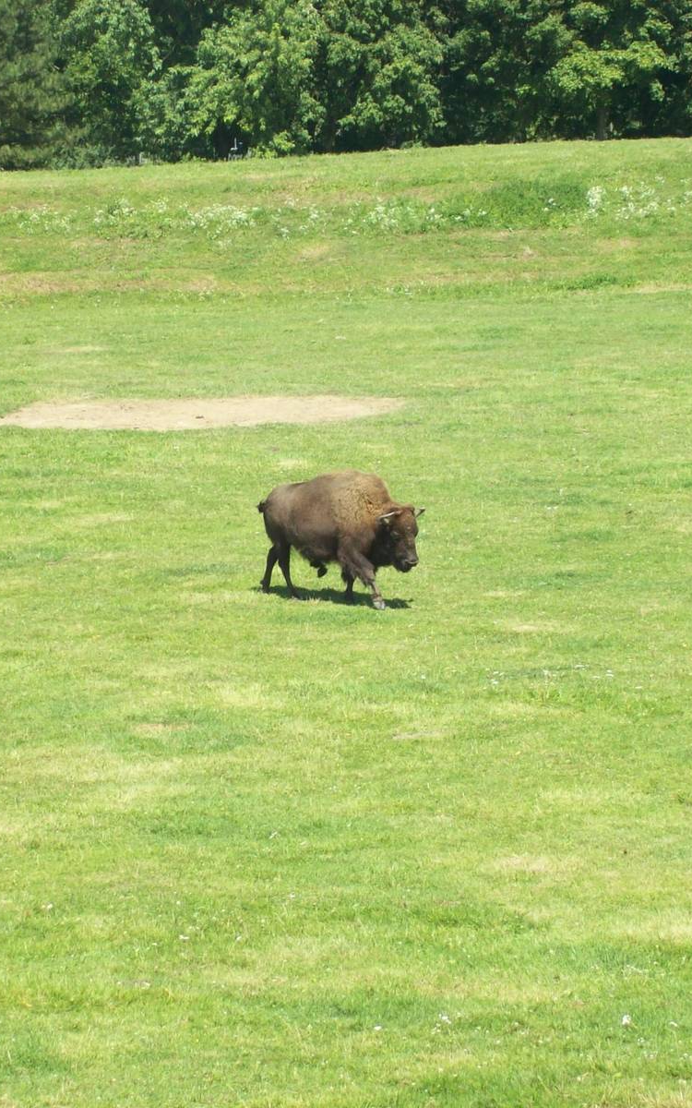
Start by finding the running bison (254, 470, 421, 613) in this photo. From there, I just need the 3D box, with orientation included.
[{"bbox_3d":[-0.079,-0.237,57.300,2.420,1.670,0.850,4,9,35],"label":"running bison"}]

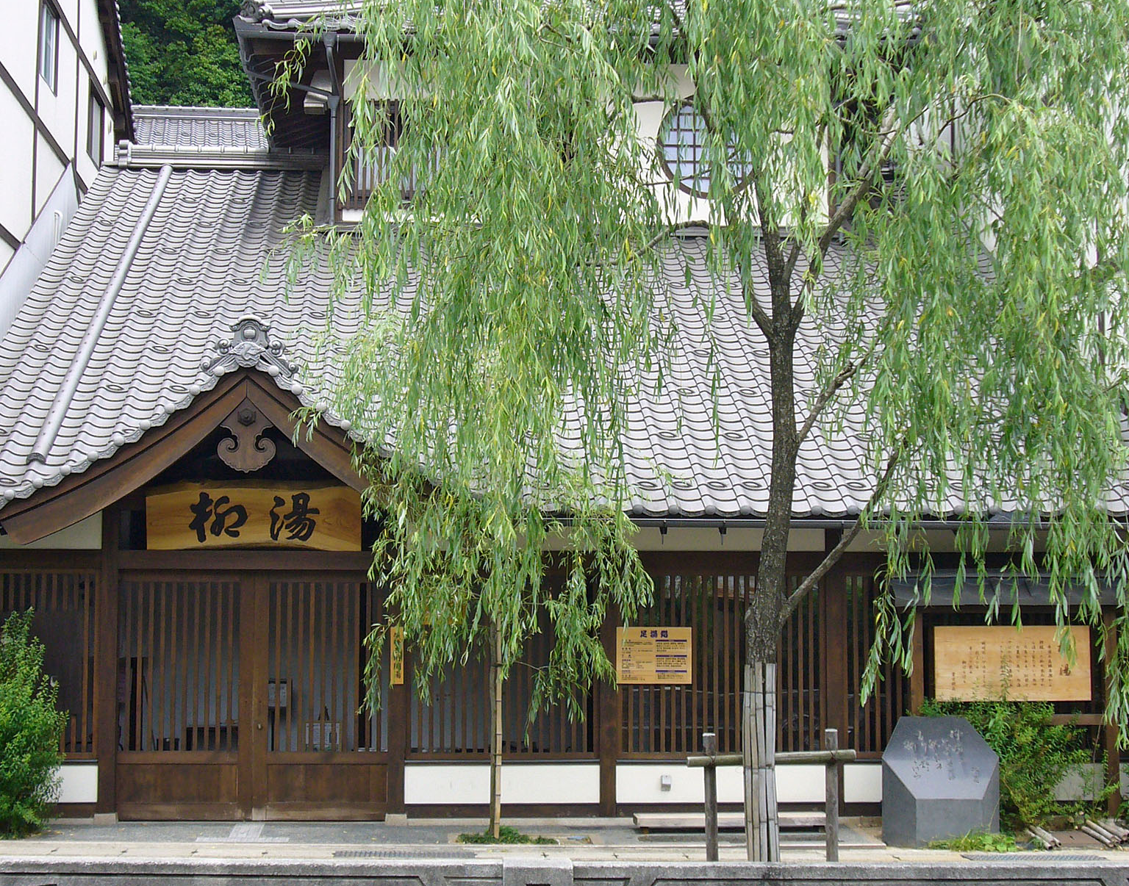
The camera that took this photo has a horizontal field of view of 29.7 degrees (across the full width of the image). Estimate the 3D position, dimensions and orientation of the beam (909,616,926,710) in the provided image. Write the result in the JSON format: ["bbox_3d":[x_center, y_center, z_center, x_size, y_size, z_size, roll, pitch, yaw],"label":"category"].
[{"bbox_3d":[2.697,2.048,16.313,0.100,1.560,0.100,0,-5,0],"label":"beam"}]

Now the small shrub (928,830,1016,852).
[{"bbox_3d":[3.035,2.974,15.900,0.629,0.147,0.350,0,-5,-4],"label":"small shrub"}]

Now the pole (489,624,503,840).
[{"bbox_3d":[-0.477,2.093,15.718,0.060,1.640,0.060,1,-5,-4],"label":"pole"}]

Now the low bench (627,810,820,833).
[{"bbox_3d":[1.252,2.897,16.241,1.430,0.140,0.420,1,-5,-4],"label":"low bench"}]

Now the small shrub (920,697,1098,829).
[{"bbox_3d":[3.419,2.468,16.411,1.270,1.000,0.950,1,-5,-4],"label":"small shrub"}]

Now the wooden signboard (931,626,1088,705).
[{"bbox_3d":[3.595,1.777,17.125,1.263,0.597,0.050,0,-5,0],"label":"wooden signboard"}]

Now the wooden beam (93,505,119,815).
[{"bbox_3d":[-3.608,1.674,16.896,0.155,2.513,0.155,0,-5,0],"label":"wooden beam"}]

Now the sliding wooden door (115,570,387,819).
[{"bbox_3d":[-2.462,1.979,16.790,2.110,1.940,0.080,1,-5,-4],"label":"sliding wooden door"}]

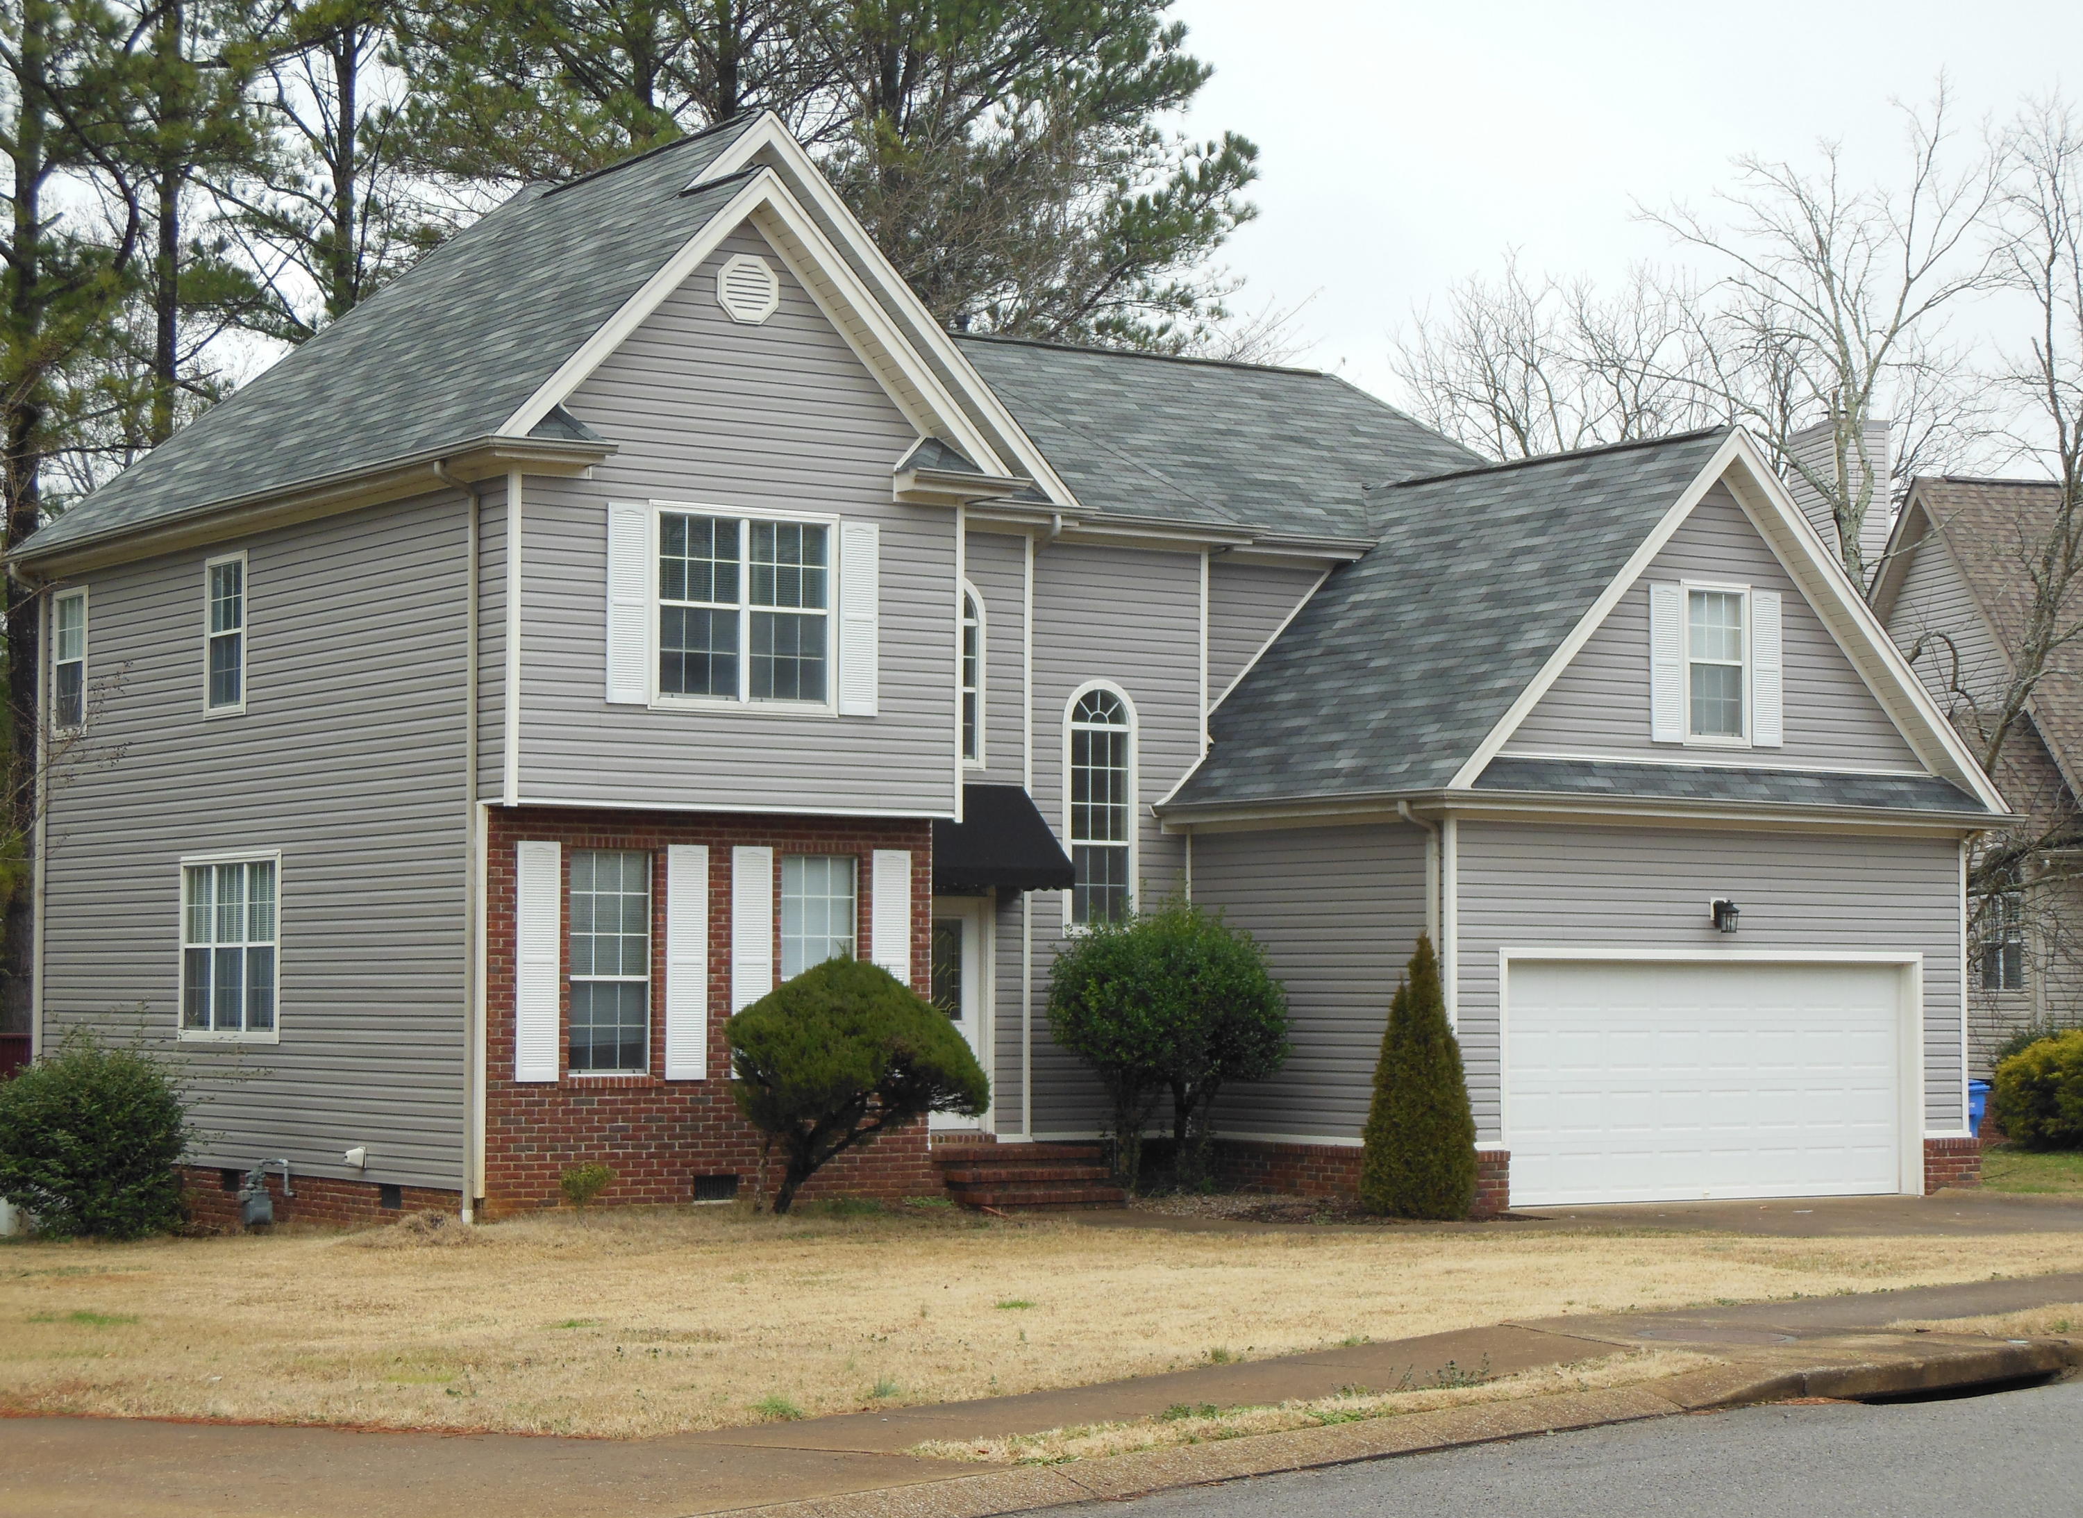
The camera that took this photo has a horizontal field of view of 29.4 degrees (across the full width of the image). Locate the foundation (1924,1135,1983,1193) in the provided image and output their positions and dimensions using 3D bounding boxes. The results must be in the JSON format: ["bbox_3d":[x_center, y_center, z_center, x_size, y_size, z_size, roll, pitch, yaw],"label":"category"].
[{"bbox_3d":[8.379,3.792,37.081,0.773,0.522,0.432,2,-4,-35],"label":"foundation"}]

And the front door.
[{"bbox_3d":[-0.875,2.231,34.602,0.984,2.038,0.070,2,-4,-35],"label":"front door"}]

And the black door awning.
[{"bbox_3d":[-0.521,0.661,34.400,1.506,0.914,0.833,2,-4,-35],"label":"black door awning"}]

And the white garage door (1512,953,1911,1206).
[{"bbox_3d":[5.937,2.884,35.511,4.889,2.139,0.070,2,-4,-35],"label":"white garage door"}]

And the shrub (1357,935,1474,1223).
[{"bbox_3d":[3.133,2.644,33.096,0.990,2.373,0.990,0,-3,0],"label":"shrub"}]

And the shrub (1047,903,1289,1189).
[{"bbox_3d":[1.108,2.522,34.879,2.115,2.515,2.115,0,-3,0],"label":"shrub"}]

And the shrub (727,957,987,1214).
[{"bbox_3d":[-1.473,2.602,31.676,2.077,2.051,2.077,0,-3,0],"label":"shrub"}]

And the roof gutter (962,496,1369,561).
[{"bbox_3d":[1.149,-2.090,35.874,5.472,0.161,0.753,2,-4,-35],"label":"roof gutter"}]

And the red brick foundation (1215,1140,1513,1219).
[{"bbox_3d":[2.726,3.653,34.958,0.763,0.542,3.414,2,-4,-35],"label":"red brick foundation"}]

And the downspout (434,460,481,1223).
[{"bbox_3d":[-4.593,0.656,31.165,0.371,5.944,0.120,2,-4,-35],"label":"downspout"}]

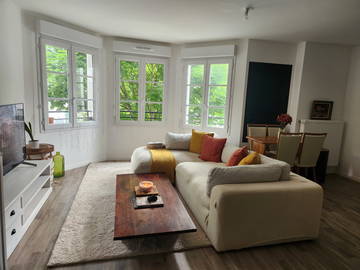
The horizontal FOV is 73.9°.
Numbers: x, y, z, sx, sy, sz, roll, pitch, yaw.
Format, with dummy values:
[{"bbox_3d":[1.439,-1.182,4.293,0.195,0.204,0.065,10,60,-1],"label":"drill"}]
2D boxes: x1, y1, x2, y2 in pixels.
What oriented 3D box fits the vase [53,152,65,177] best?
[{"bbox_3d":[-2.032,0.486,3.990,0.180,0.420,0.180,0,10,-15],"label":"vase"}]

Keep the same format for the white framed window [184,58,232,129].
[{"bbox_3d":[0.535,-0.846,4.976,1.040,1.460,0.100,8,11,28],"label":"white framed window"}]

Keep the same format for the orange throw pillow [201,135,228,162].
[{"bbox_3d":[0.540,0.219,3.950,0.420,0.400,0.150,8,-7,32],"label":"orange throw pillow"}]

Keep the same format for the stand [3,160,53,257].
[{"bbox_3d":[-1.806,0.711,2.610,0.380,0.445,1.530,0,10,-15],"label":"stand"}]

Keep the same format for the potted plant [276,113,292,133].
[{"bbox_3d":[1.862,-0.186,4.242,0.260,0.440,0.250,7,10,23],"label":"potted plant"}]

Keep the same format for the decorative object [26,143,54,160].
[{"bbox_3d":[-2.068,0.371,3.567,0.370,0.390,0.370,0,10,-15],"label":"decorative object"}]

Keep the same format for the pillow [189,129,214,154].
[{"bbox_3d":[0.386,0.140,4.320,0.430,0.420,0.150,8,-5,31],"label":"pillow"}]

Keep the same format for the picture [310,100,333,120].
[{"bbox_3d":[2.729,-0.459,4.579,0.480,0.350,0.050,0,10,-15],"label":"picture"}]

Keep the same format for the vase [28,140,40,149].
[{"bbox_3d":[-2.078,0.145,3.430,0.145,0.115,0.145,0,10,-15],"label":"vase"}]

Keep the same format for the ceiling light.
[{"bbox_3d":[0.821,-1.463,2.897,0.110,0.140,0.110,3,9,0],"label":"ceiling light"}]

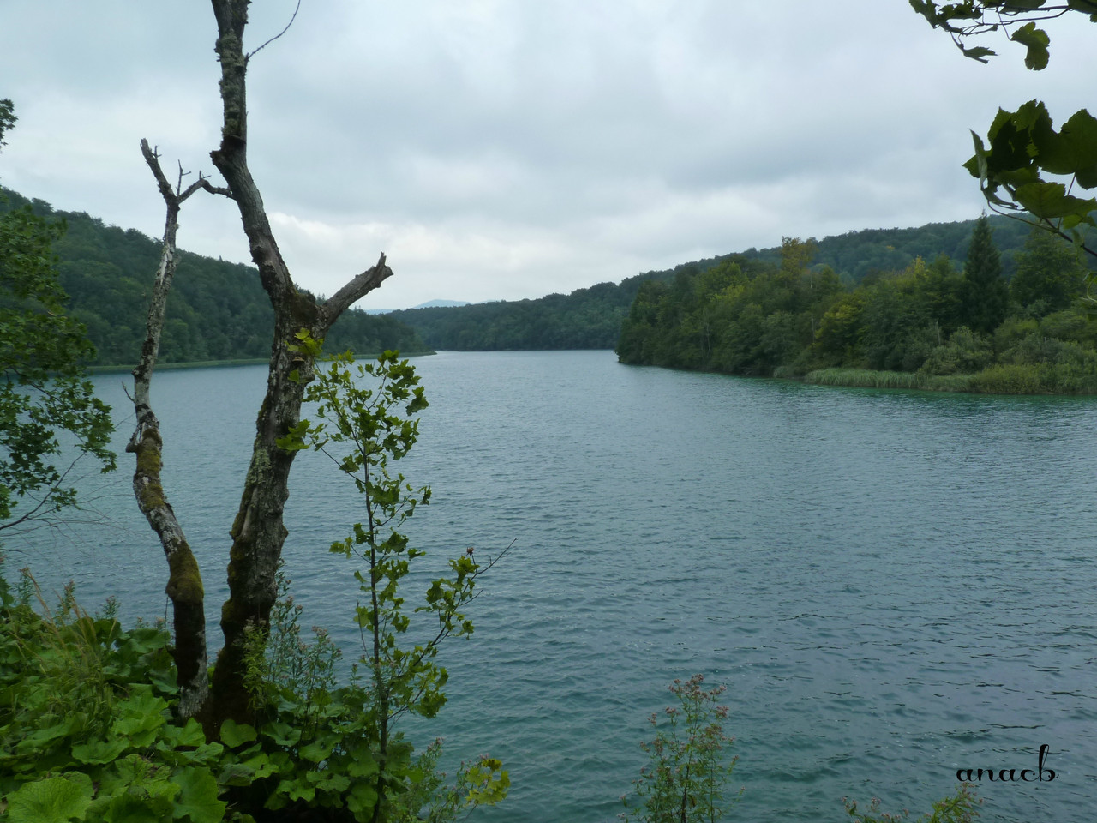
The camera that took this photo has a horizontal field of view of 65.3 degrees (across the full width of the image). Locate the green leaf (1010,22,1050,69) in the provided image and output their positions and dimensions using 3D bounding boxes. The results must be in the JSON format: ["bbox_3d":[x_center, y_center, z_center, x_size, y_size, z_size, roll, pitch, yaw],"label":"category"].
[{"bbox_3d":[1.097,-0.831,1.950,0.080,0.100,0.050,1,5,18],"label":"green leaf"}]

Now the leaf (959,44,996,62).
[{"bbox_3d":[0.978,-0.817,1.950,0.082,0.040,0.065,1,5,18],"label":"leaf"}]

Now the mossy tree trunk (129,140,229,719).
[{"bbox_3d":[-1.803,0.090,4.200,0.430,2.800,0.340,0,4,0],"label":"mossy tree trunk"}]

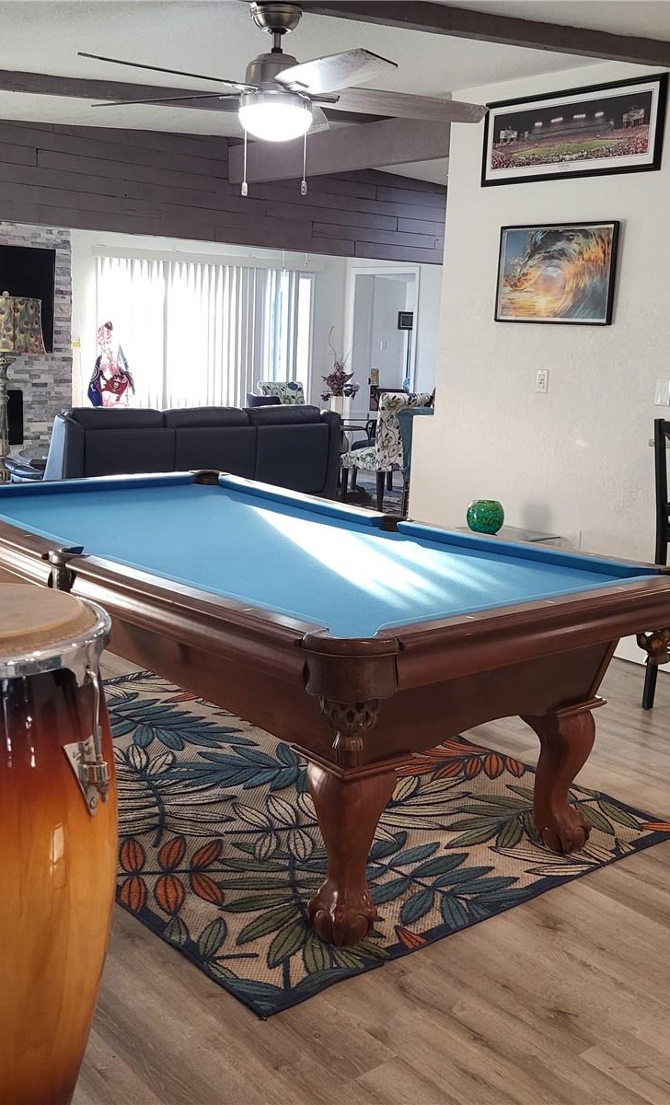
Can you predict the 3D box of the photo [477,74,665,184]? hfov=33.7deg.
[{"bbox_3d":[1.060,-1.899,5.035,0.030,0.388,1.015,-7,14,-39],"label":"photo"}]

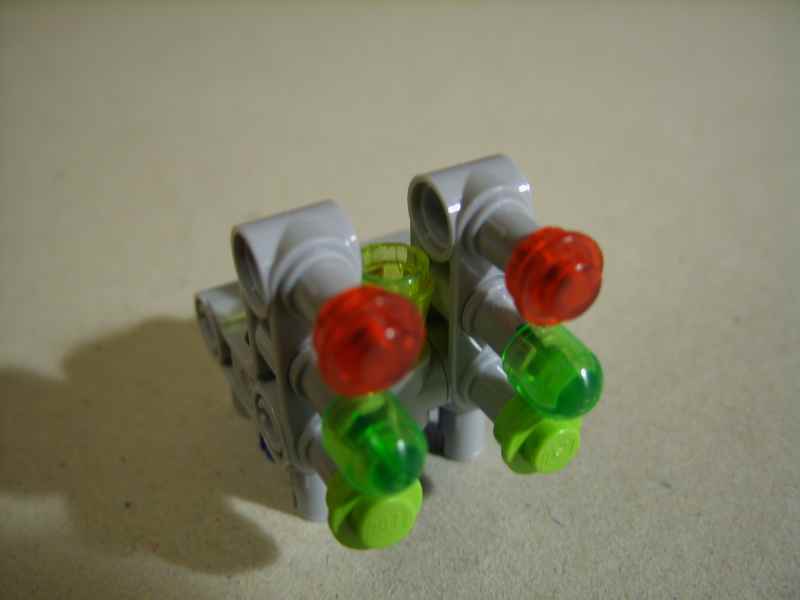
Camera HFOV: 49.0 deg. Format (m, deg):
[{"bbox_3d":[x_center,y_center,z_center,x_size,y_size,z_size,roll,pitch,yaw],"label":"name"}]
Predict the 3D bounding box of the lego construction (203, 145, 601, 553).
[{"bbox_3d":[-0.002,0.004,0.080,0.024,0.032,0.035,-18,38,-23],"label":"lego construction"}]

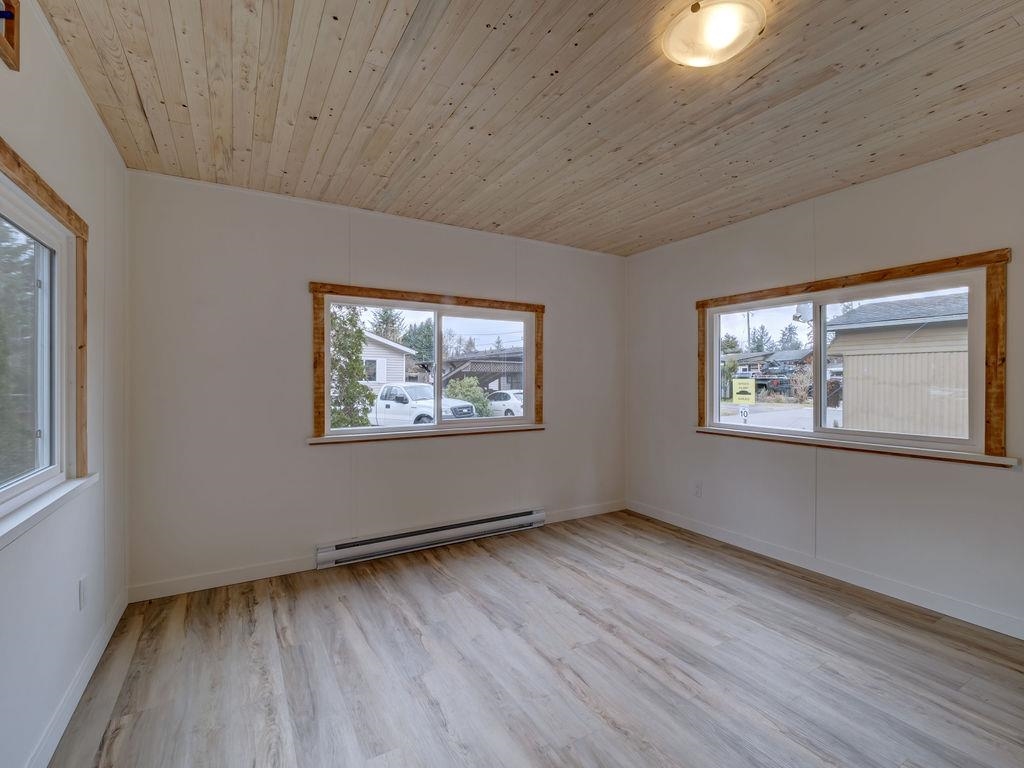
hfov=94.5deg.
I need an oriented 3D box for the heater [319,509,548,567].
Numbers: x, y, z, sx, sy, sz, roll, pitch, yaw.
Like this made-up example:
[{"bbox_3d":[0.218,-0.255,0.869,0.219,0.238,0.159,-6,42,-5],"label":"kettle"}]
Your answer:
[{"bbox_3d":[-0.468,1.056,3.325,1.676,0.150,0.062,0,1,-30],"label":"heater"}]

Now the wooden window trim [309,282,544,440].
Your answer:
[{"bbox_3d":[-0.483,-0.132,3.321,1.736,0.974,0.050,0,1,-30],"label":"wooden window trim"}]

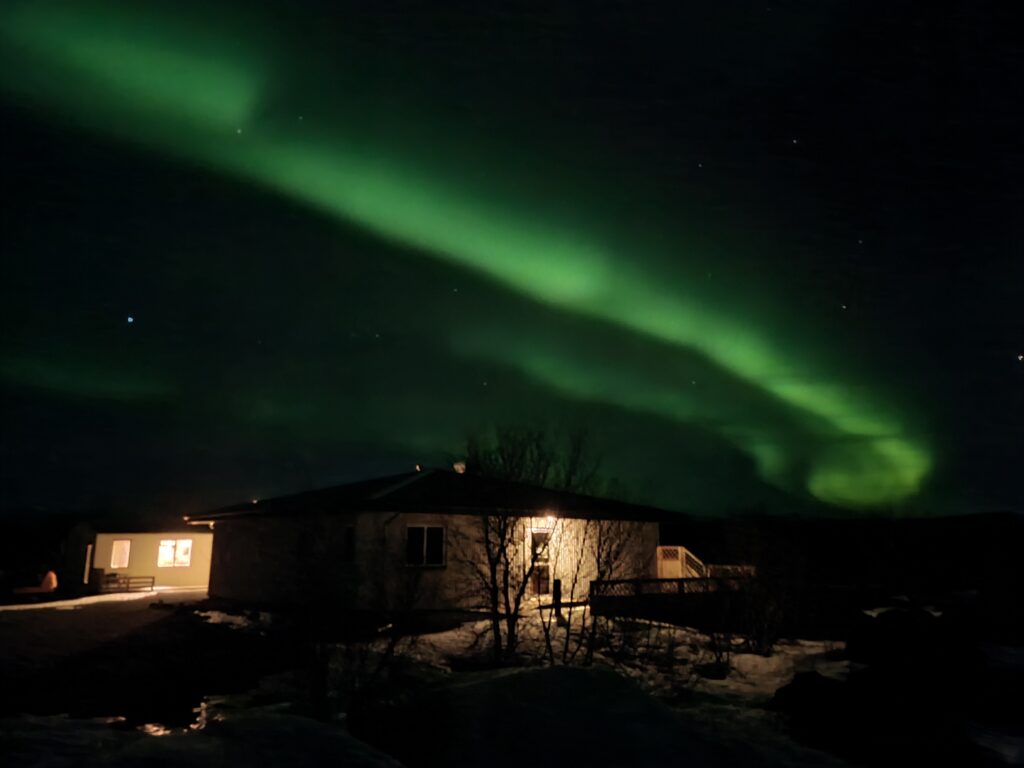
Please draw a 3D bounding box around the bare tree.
[{"bbox_3d":[0.370,3.000,14.700,2.900,4.500,2.600,0,-11,0],"label":"bare tree"}]

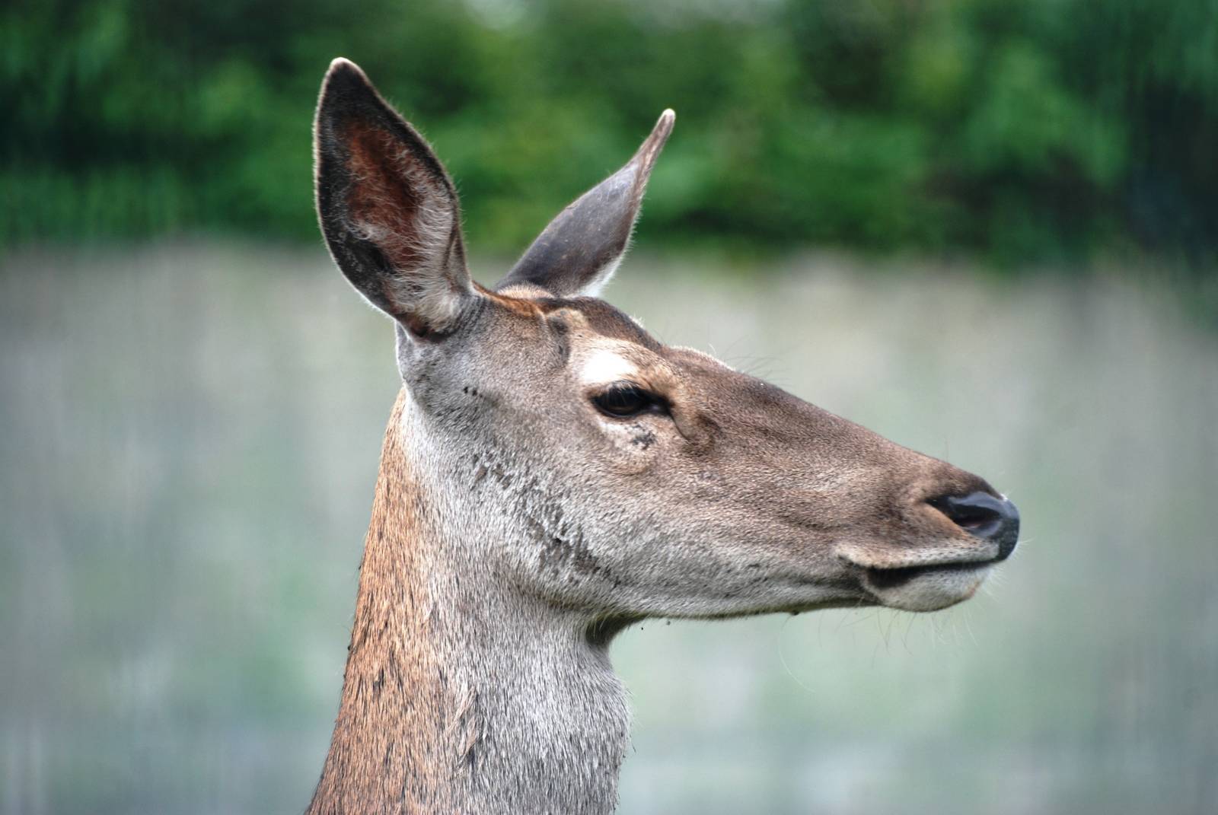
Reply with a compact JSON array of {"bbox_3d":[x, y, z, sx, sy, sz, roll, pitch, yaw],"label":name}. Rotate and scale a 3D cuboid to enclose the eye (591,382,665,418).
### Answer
[{"bbox_3d":[0.011,-0.004,7.530,0.041,0.022,0.018,4,6,-14],"label":"eye"}]

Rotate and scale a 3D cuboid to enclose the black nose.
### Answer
[{"bbox_3d":[0.202,0.065,7.580,0.048,0.037,0.056,10,0,5],"label":"black nose"}]

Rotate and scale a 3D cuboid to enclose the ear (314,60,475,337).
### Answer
[{"bbox_3d":[-0.117,-0.115,7.510,0.078,0.168,0.050,-16,22,5],"label":"ear"}]

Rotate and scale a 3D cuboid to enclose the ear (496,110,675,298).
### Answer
[{"bbox_3d":[-0.015,-0.111,7.710,0.075,0.050,0.165,-34,17,44],"label":"ear"}]

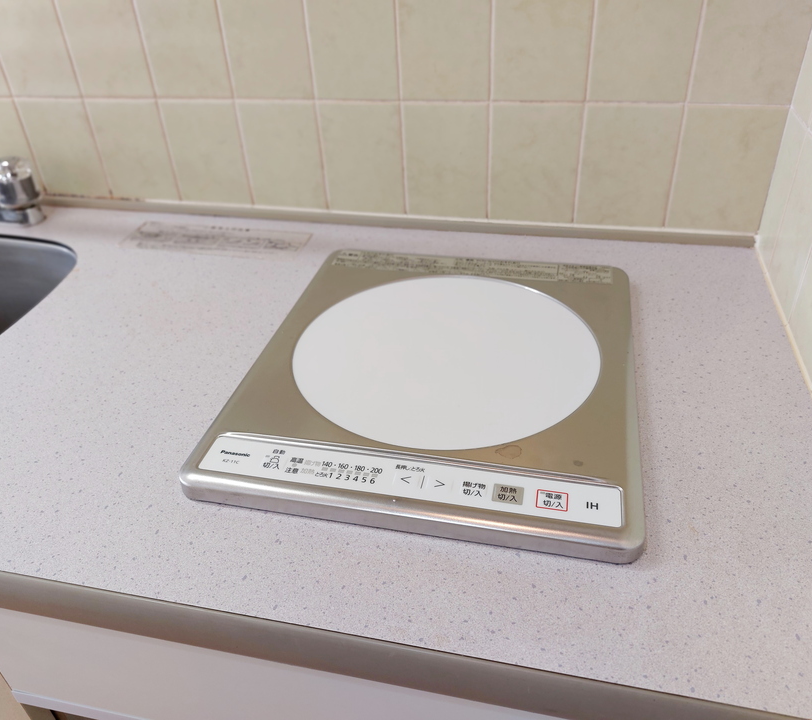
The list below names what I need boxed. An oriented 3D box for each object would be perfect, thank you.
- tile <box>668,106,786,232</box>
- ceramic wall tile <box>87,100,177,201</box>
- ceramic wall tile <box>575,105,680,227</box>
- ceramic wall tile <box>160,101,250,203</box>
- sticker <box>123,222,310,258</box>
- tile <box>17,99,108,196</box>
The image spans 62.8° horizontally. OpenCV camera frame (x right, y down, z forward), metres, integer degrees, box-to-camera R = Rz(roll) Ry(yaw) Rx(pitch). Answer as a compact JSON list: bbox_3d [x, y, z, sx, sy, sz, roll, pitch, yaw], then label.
[{"bbox_3d":[0.343,-0.205,0.720,0.098,0.135,0.008,5,35,12],"label":"tile"},{"bbox_3d":[-0.346,-0.268,0.851,0.098,0.124,0.008,5,35,12],"label":"ceramic wall tile"},{"bbox_3d":[0.244,-0.214,0.738,0.098,0.133,0.008,5,35,12],"label":"ceramic wall tile"},{"bbox_3d":[-0.247,-0.259,0.832,0.098,0.125,0.008,5,35,12],"label":"ceramic wall tile"},{"bbox_3d":[-0.231,-0.147,0.812,0.231,0.001,0.069,6,36,13],"label":"sticker"},{"bbox_3d":[-0.444,-0.277,0.870,0.098,0.122,0.008,5,35,12],"label":"tile"}]

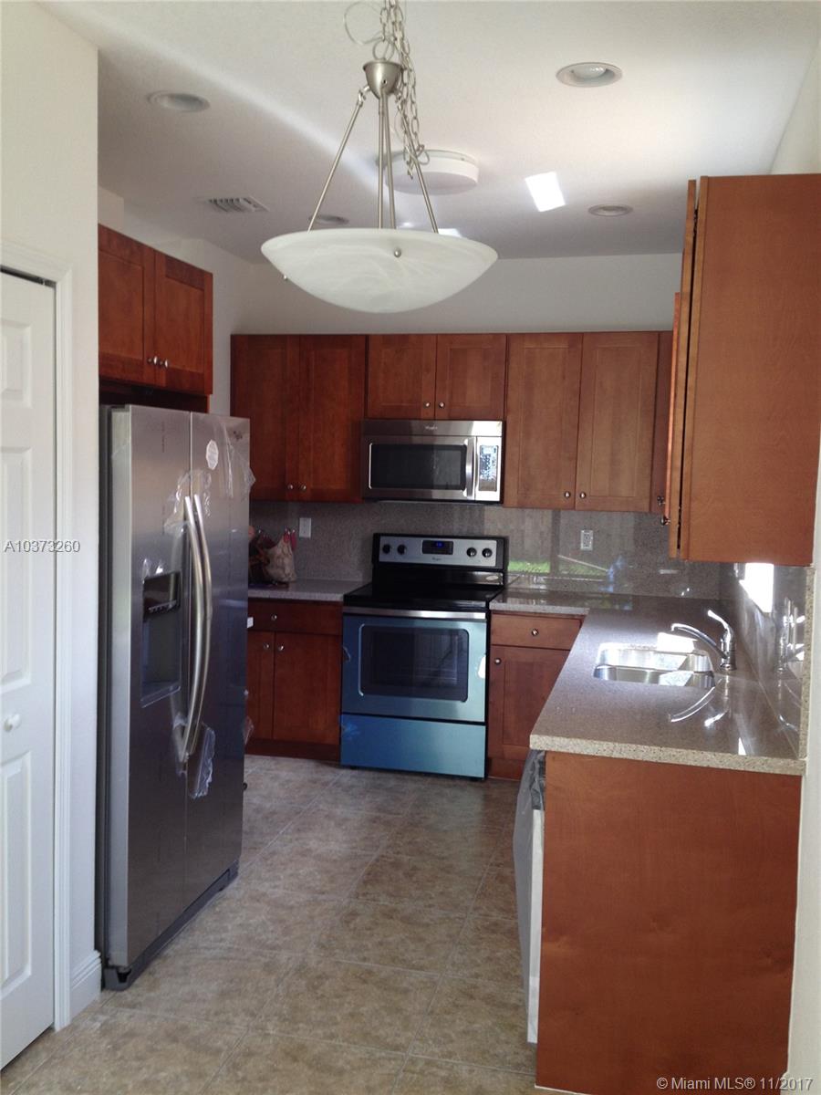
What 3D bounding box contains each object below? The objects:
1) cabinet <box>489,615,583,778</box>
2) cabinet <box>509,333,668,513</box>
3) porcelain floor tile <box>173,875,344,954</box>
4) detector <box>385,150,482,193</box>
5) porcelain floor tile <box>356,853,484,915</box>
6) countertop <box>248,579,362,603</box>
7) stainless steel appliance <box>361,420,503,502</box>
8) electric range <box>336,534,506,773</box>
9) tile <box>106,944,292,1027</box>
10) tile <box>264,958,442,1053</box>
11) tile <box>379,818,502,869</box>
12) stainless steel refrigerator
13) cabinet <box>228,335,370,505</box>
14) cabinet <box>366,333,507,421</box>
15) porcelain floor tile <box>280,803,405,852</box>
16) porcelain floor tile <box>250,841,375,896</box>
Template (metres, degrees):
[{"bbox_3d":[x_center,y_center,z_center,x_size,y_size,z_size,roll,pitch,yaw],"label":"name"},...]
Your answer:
[{"bbox_3d":[0.696,0.741,5.836,0.468,0.887,0.627,2,5,13],"label":"cabinet"},{"bbox_3d":[0.920,-0.650,5.818,0.802,0.898,0.325,2,6,12],"label":"cabinet"},{"bbox_3d":[-0.529,1.311,3.901,0.468,0.010,0.485,2,5,13],"label":"porcelain floor tile"},{"bbox_3d":[0.072,-1.346,3.983,0.335,0.080,0.335,1,5,0],"label":"detector"},{"bbox_3d":[0.038,1.296,4.274,0.468,0.010,0.485,2,5,13],"label":"porcelain floor tile"},{"bbox_3d":[-0.642,0.227,6.104,0.774,0.035,0.662,2,5,13],"label":"countertop"},{"bbox_3d":[0.151,-0.462,6.000,0.755,0.428,0.410,2,5,13],"label":"stainless steel appliance"},{"bbox_3d":[0.088,0.549,5.923,0.753,1.188,0.658,2,6,12],"label":"electric range"},{"bbox_3d":[-0.635,1.357,3.453,0.465,0.012,0.465,2,6,13],"label":"tile"},{"bbox_3d":[-0.180,1.376,3.346,0.465,0.012,0.465,2,6,13],"label":"tile"},{"bbox_3d":[0.150,1.262,4.751,0.468,0.010,0.485,2,5,13],"label":"tile"},{"bbox_3d":[-1.093,0.411,3.826,0.845,1.770,0.920,2,5,13],"label":"stainless steel refrigerator"},{"bbox_3d":[-0.583,-0.719,6.196,0.775,0.907,0.326,2,5,13],"label":"cabinet"},{"bbox_3d":[0.168,-0.911,5.964,0.751,0.437,0.325,2,6,12],"label":"cabinet"},{"bbox_3d":[-0.310,1.233,4.814,0.465,0.012,0.465,2,6,13],"label":"porcelain floor tile"},{"bbox_3d":[-0.419,1.274,4.360,0.465,0.012,0.465,2,6,13],"label":"porcelain floor tile"}]

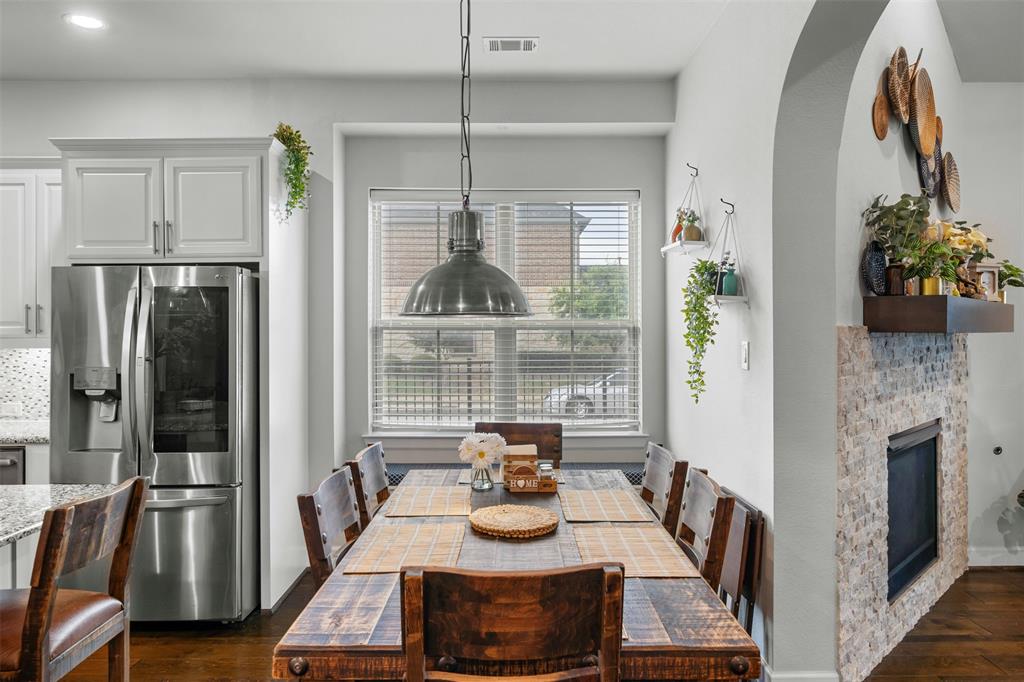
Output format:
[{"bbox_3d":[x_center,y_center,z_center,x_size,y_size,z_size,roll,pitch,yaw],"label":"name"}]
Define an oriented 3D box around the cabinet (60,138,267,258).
[{"bbox_3d":[-1.795,-0.718,3.642,1.100,0.620,0.630,0,1,0],"label":"cabinet"}]

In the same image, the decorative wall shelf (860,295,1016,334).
[{"bbox_3d":[2.085,-0.114,3.129,0.290,0.148,1.420,1,1,45],"label":"decorative wall shelf"}]

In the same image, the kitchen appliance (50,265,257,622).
[{"bbox_3d":[-1.775,0.520,3.540,0.910,1.770,0.870,0,0,0],"label":"kitchen appliance"}]

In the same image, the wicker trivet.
[{"bbox_3d":[0.007,0.635,2.323,0.318,0.022,0.318,0,1,0],"label":"wicker trivet"}]

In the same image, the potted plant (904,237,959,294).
[{"bbox_3d":[1.750,-0.310,2.750,0.220,0.260,0.220,0,0,-45],"label":"potted plant"}]

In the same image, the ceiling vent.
[{"bbox_3d":[0.000,-1.622,3.590,0.305,0.030,0.200,0,0,0],"label":"ceiling vent"}]

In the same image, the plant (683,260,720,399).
[{"bbox_3d":[0.890,-0.040,3.060,0.170,0.670,0.200,0,0,0],"label":"plant"}]

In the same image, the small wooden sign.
[{"bbox_3d":[0.086,0.617,2.800,0.215,0.085,0.080,0,0,-5],"label":"small wooden sign"}]

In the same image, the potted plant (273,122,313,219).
[{"bbox_3d":[-1.215,-0.941,3.619,0.180,0.520,0.270,0,1,0],"label":"potted plant"}]

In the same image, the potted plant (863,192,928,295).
[{"bbox_3d":[1.600,-0.400,2.715,0.230,0.430,0.270,1,1,45],"label":"potted plant"}]

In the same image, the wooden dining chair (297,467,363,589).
[{"bbox_3d":[-0.360,0.918,2.147,0.540,0.940,0.445,0,1,0],"label":"wooden dining chair"}]

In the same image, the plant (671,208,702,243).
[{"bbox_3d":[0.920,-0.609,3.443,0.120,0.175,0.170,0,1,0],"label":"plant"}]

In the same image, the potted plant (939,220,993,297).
[{"bbox_3d":[2.220,-0.384,3.196,0.210,0.390,0.250,1,1,45],"label":"potted plant"}]

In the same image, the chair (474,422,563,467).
[{"bbox_3d":[0.033,0.922,3.182,0.460,0.965,0.540,0,1,0],"label":"chair"}]

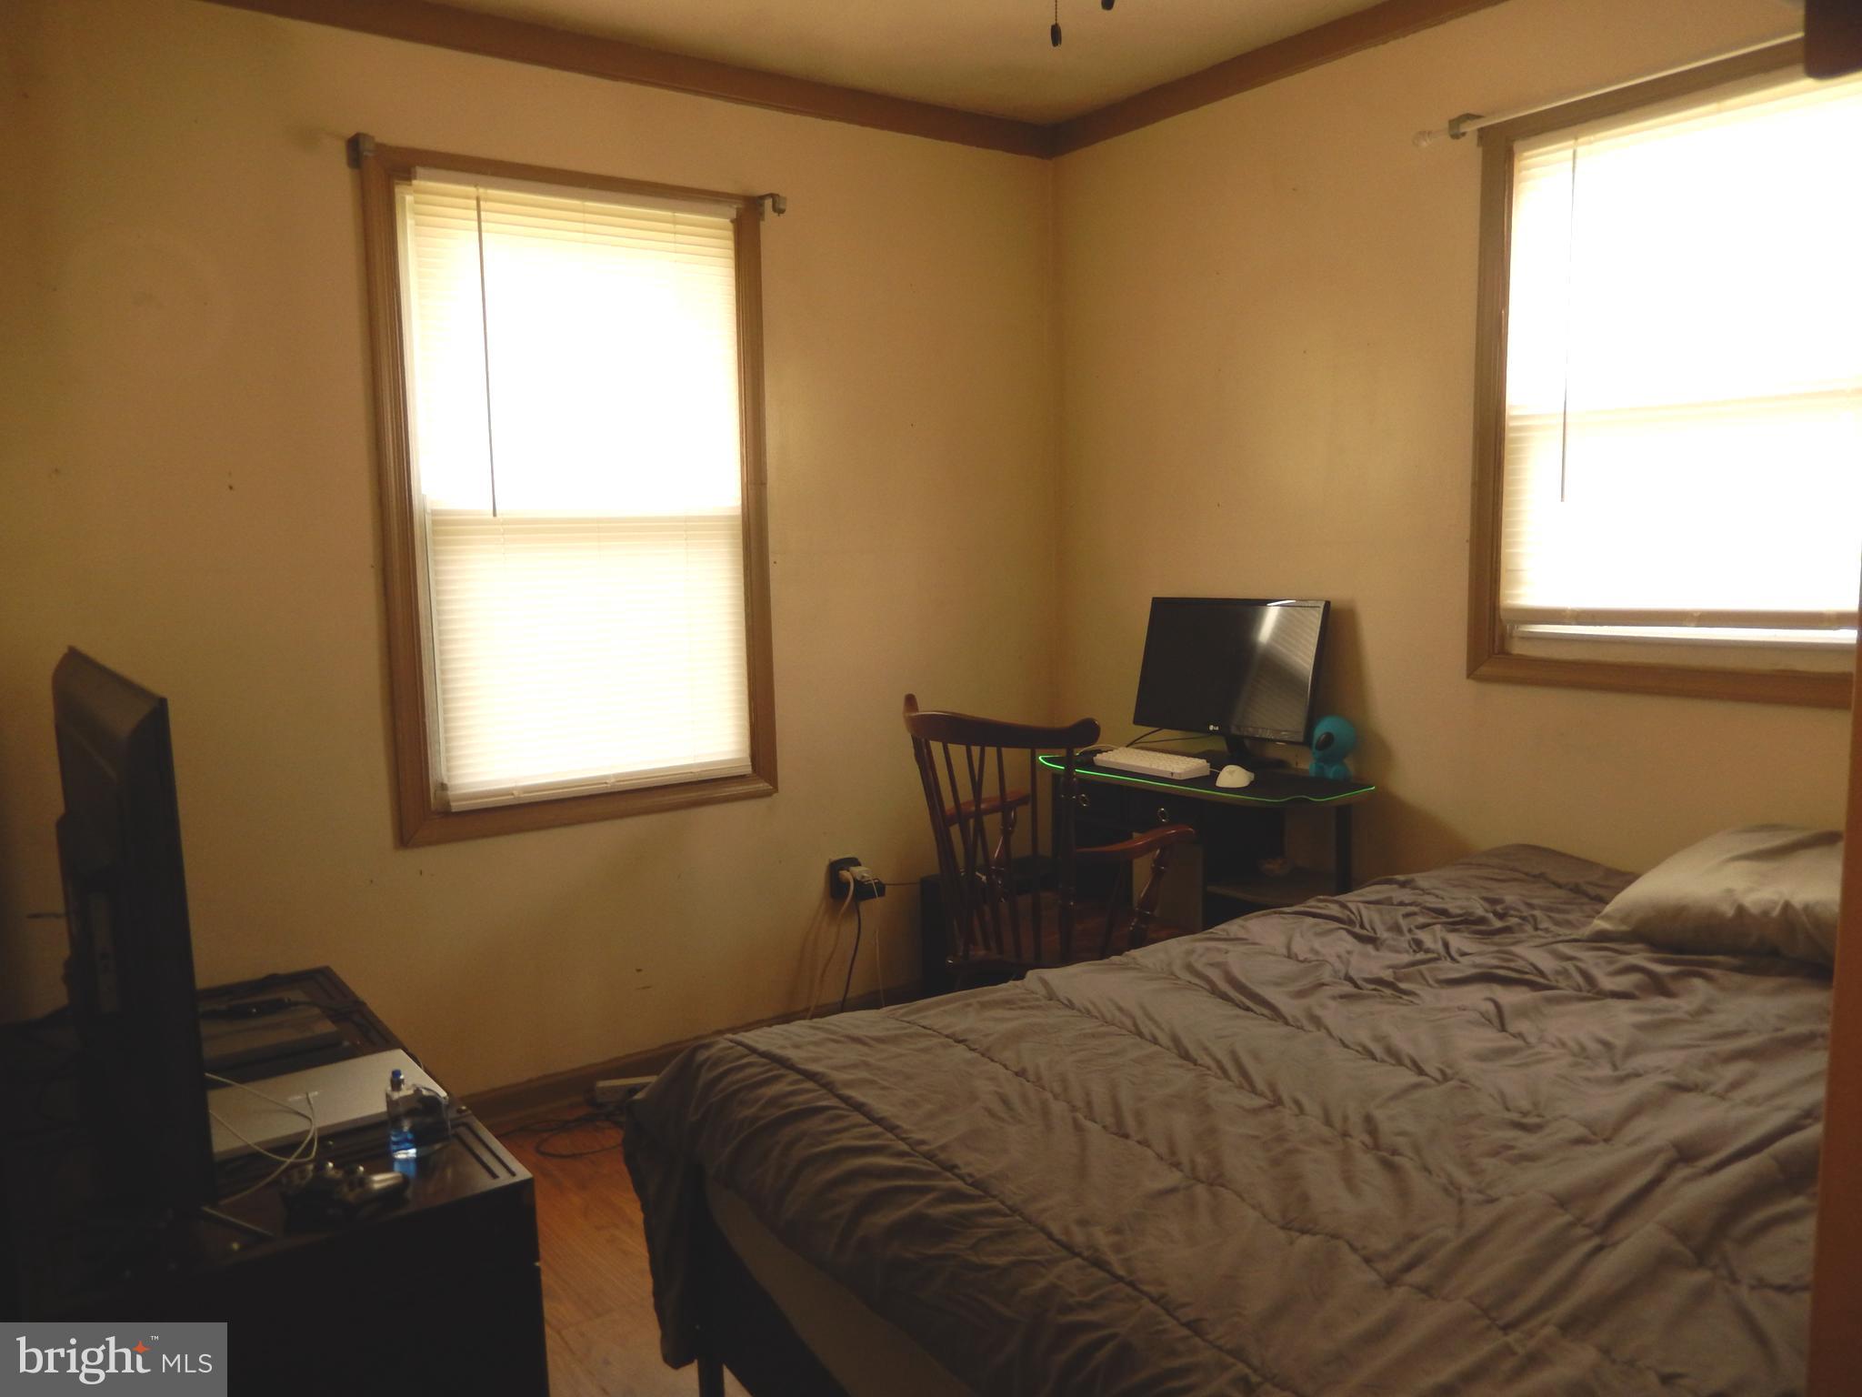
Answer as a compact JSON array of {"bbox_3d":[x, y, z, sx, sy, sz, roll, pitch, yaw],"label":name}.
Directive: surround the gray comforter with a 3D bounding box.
[{"bbox_3d":[0.753,0.653,1.802,1.960,0.450,1.460,-6,9,-36],"label":"gray comforter"}]

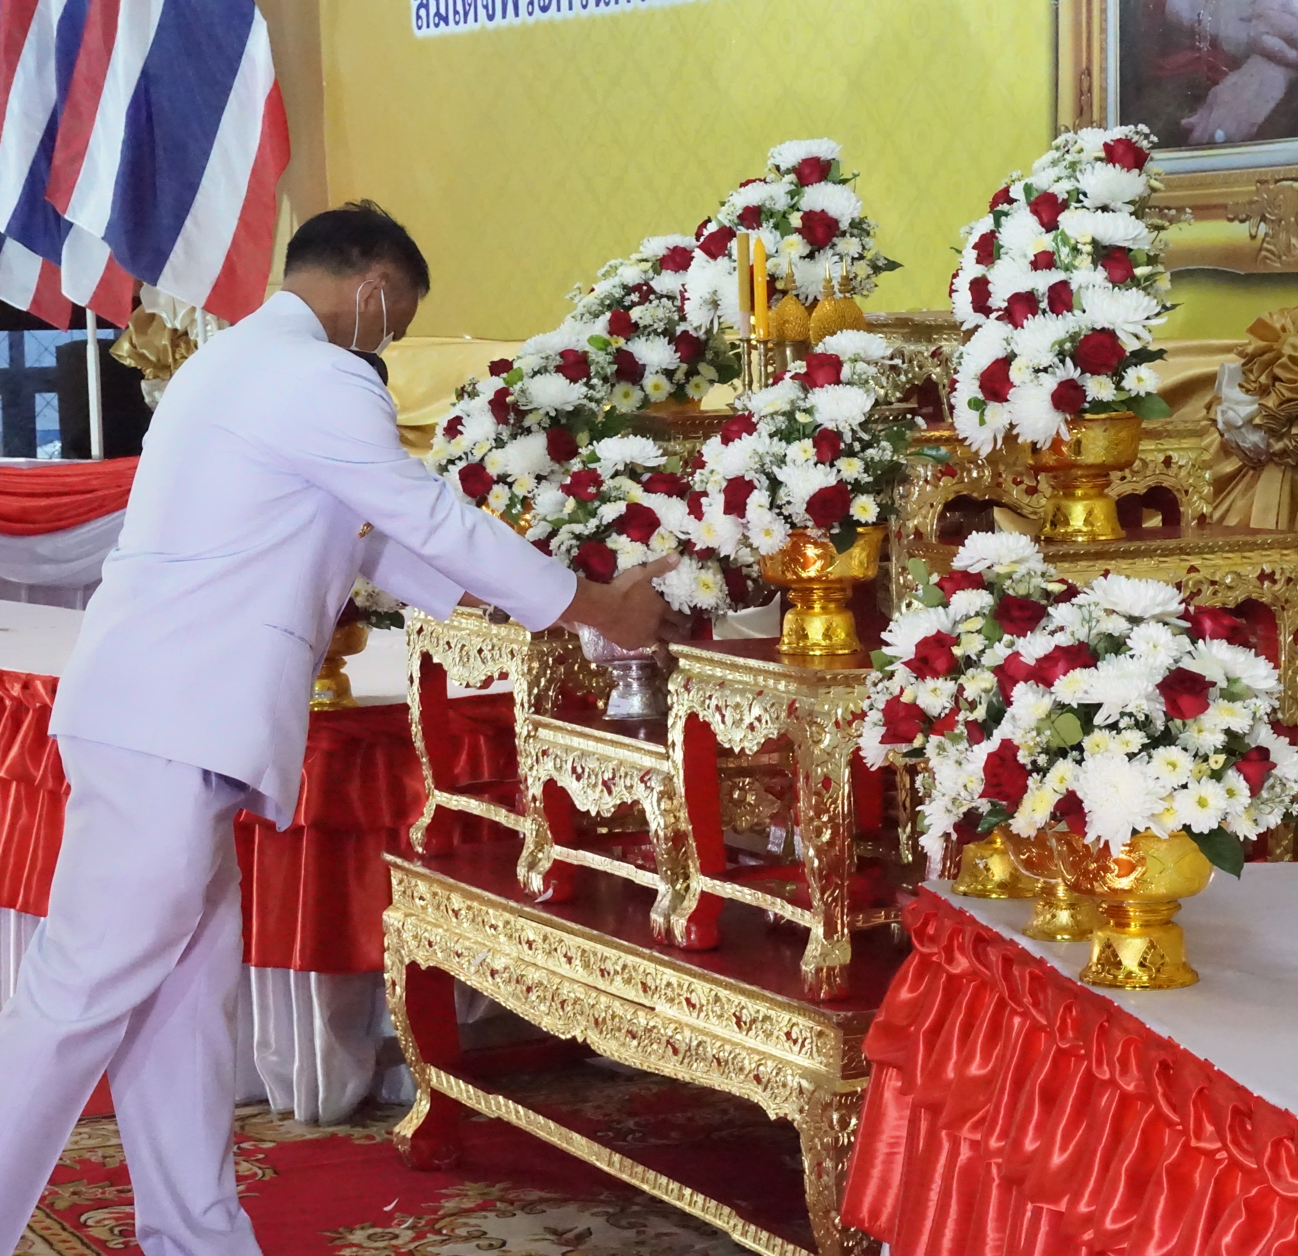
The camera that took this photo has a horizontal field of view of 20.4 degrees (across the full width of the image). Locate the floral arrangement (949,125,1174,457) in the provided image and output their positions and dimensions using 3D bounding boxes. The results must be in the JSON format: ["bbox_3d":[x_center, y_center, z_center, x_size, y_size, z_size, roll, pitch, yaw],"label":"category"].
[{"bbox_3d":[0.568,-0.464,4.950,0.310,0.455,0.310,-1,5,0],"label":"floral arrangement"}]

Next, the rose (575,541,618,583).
[{"bbox_3d":[-0.082,-0.103,5.600,0.066,0.064,0.060,-1,5,0],"label":"rose"}]

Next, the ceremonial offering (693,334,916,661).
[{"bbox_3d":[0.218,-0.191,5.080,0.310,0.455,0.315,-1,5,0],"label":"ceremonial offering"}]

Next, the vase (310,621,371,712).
[{"bbox_3d":[-0.574,0.060,6.380,0.178,0.175,0.178,-1,5,0],"label":"vase"}]

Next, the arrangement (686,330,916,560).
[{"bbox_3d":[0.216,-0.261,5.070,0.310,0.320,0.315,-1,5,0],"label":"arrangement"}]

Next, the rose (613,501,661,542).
[{"bbox_3d":[-0.017,-0.164,5.580,0.070,0.064,0.060,0,5,10],"label":"rose"}]

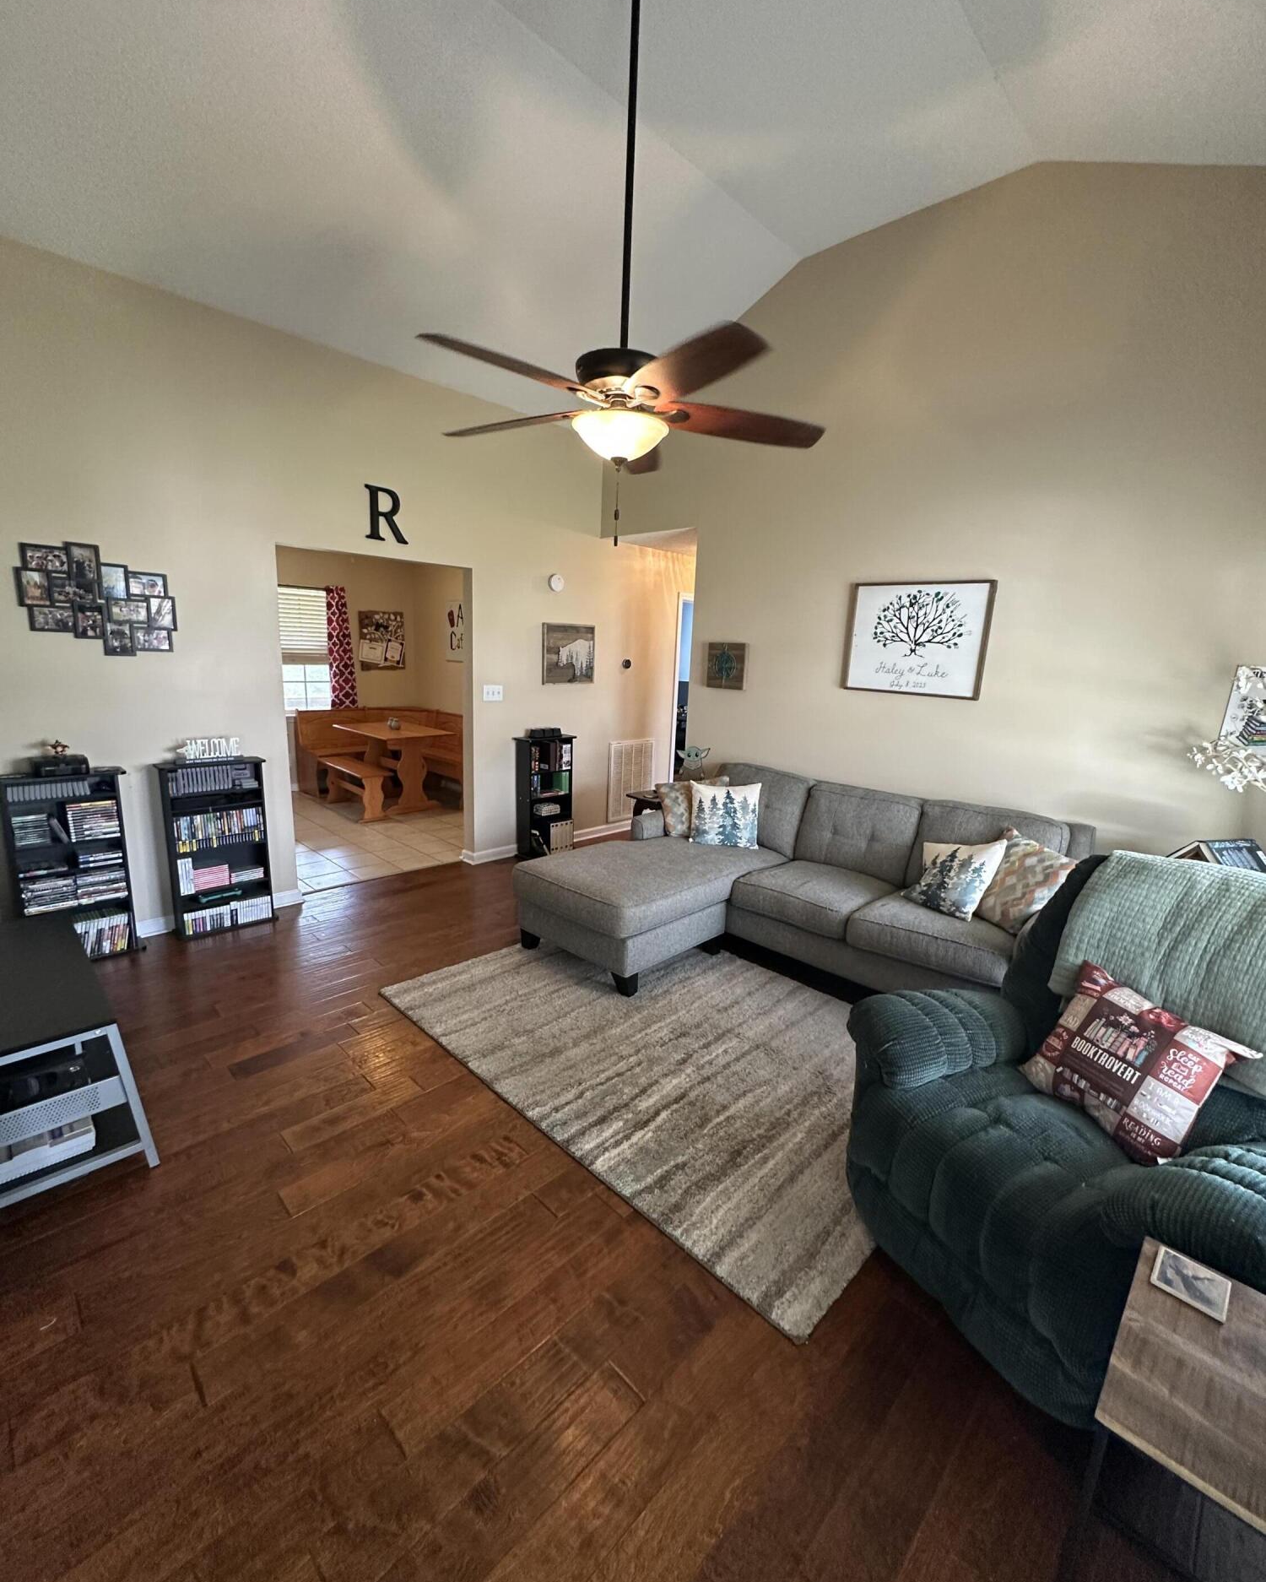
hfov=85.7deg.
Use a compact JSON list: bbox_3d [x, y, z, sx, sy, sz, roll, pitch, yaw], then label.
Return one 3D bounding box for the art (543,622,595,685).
[{"bbox_3d":[-0.508,-1.059,5.309,0.034,0.454,0.489,14,16,43],"label":"art"}]

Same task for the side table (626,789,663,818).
[{"bbox_3d":[0.226,0.323,4.923,0.354,0.596,0.443,14,16,43],"label":"side table"}]

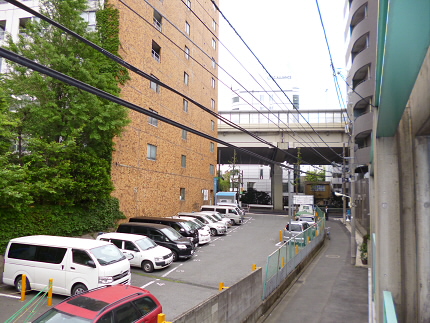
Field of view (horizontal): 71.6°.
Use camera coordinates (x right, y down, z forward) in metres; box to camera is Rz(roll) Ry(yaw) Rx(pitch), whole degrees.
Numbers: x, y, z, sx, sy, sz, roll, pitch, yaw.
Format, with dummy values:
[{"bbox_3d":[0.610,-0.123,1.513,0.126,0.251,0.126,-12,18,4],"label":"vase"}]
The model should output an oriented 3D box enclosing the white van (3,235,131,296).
[{"bbox_3d":[-5.619,3.997,11.523,4.750,2.020,1.750,-1,-5,18],"label":"white van"}]

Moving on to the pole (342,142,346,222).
[{"bbox_3d":[14.371,2.348,33.053,0.300,8.950,0.300,1,-7,0],"label":"pole"}]

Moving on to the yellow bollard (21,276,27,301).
[{"bbox_3d":[-6.809,4.485,10.654,0.140,0.880,0.140,1,-7,0],"label":"yellow bollard"}]

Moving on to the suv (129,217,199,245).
[{"bbox_3d":[-3.401,4.783,19.876,4.763,1.944,1.799,-1,-5,18],"label":"suv"}]

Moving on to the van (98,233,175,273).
[{"bbox_3d":[-4.164,4.584,15.235,4.200,1.520,1.690,-1,-5,18],"label":"van"}]

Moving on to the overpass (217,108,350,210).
[{"bbox_3d":[12.477,1.382,57.801,32.000,16.000,20.000,0,-7,6],"label":"overpass"}]

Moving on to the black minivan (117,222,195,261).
[{"bbox_3d":[-3.400,4.680,17.680,4.620,1.840,1.710,0,-6,15],"label":"black minivan"}]

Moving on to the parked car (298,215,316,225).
[{"bbox_3d":[8.756,5.851,28.113,1.690,1.450,4.400,-1,-5,20],"label":"parked car"}]

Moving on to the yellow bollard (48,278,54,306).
[{"bbox_3d":[-5.595,4.457,10.215,0.140,0.880,0.140,1,-7,0],"label":"yellow bollard"}]

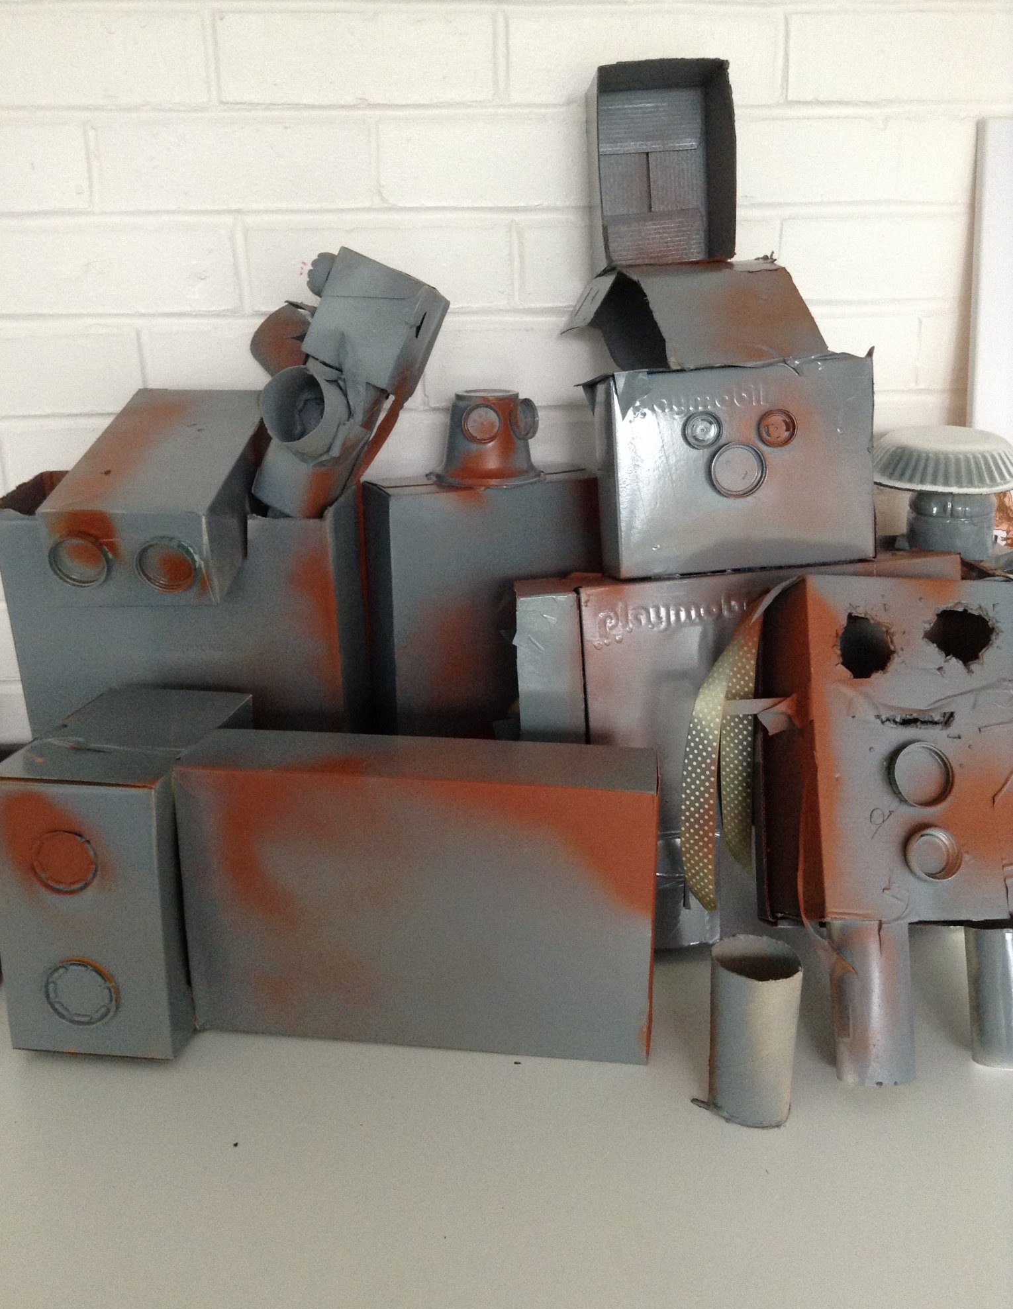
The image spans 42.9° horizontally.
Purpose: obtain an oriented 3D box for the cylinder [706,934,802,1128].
[{"bbox_3d":[0.140,0.214,0.726,0.048,0.096,0.048,0,18,0],"label":"cylinder"}]

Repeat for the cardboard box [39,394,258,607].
[{"bbox_3d":[-0.235,-0.118,0.919,0.107,0.066,0.217,1,32,3],"label":"cardboard box"}]

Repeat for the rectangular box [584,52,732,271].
[{"bbox_3d":[0.098,-0.316,0.842,0.080,0.114,0.089,-4,15,-1],"label":"rectangular box"}]

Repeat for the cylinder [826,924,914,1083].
[{"bbox_3d":[0.221,0.196,0.760,0.047,0.107,0.047,0,18,0],"label":"cylinder"}]

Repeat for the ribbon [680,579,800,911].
[{"bbox_3d":[0.140,0.054,0.774,0.060,0.205,0.050,-2,18,-6],"label":"ribbon"}]

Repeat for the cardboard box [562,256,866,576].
[{"bbox_3d":[0.145,-0.162,0.881,0.198,0.205,0.066,-5,9,-9],"label":"cardboard box"}]

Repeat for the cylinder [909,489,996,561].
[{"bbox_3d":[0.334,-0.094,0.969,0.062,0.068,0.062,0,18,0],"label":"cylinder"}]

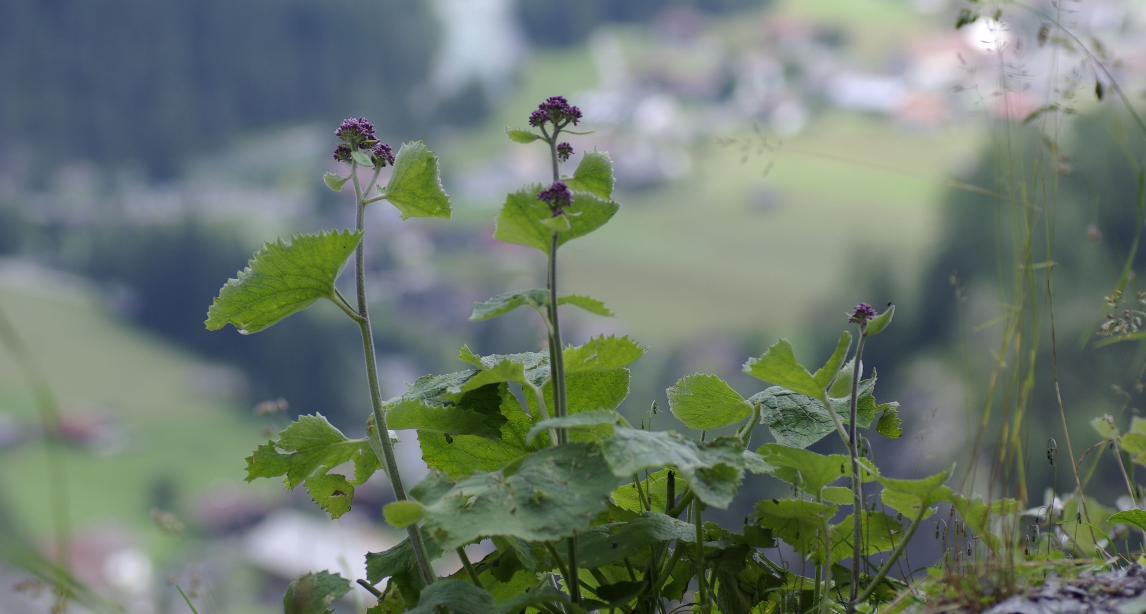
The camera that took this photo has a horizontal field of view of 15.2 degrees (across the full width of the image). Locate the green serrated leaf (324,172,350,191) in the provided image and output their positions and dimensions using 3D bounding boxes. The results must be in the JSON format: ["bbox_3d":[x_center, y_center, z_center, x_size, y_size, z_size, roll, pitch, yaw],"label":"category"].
[{"bbox_3d":[-0.143,-0.076,2.600,0.015,0.012,0.010,0,7,0],"label":"green serrated leaf"}]

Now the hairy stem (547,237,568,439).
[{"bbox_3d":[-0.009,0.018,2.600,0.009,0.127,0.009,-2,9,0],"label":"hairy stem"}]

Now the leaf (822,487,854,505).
[{"bbox_3d":[0.164,0.116,2.650,0.021,0.011,0.016,0,10,0],"label":"leaf"}]

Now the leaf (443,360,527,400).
[{"bbox_3d":[-0.055,0.046,2.710,0.055,0.016,0.035,6,-39,-18],"label":"leaf"}]

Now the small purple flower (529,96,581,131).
[{"bbox_3d":[-0.011,-0.124,2.750,0.035,0.021,0.032,0,6,0],"label":"small purple flower"}]

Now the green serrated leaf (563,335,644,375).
[{"bbox_3d":[0.019,0.029,2.610,0.049,0.023,0.030,0,10,0],"label":"green serrated leaf"}]

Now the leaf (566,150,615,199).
[{"bbox_3d":[0.011,-0.080,2.620,0.030,0.030,0.022,-3,10,-17],"label":"leaf"}]

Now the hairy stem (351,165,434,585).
[{"bbox_3d":[-0.112,0.041,2.600,0.018,0.257,0.015,-10,6,0],"label":"hairy stem"}]

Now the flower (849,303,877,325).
[{"bbox_3d":[0.185,0.005,2.750,0.019,0.015,0.019,0,10,0],"label":"flower"}]

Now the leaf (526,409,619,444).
[{"bbox_3d":[0.000,0.070,2.550,0.055,0.019,0.040,0,10,0],"label":"leaf"}]

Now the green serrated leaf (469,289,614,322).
[{"bbox_3d":[-0.016,-0.001,2.210,0.074,0.018,0.048,0,7,0],"label":"green serrated leaf"}]

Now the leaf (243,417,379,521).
[{"bbox_3d":[-0.158,0.096,2.600,0.081,0.062,0.040,-1,7,-6],"label":"leaf"}]

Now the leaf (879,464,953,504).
[{"bbox_3d":[0.195,0.101,2.450,0.043,0.011,0.042,-8,-21,-3],"label":"leaf"}]

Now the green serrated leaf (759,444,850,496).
[{"bbox_3d":[0.144,0.099,2.630,0.062,0.028,0.045,0,10,0],"label":"green serrated leaf"}]

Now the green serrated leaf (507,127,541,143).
[{"bbox_3d":[-0.025,-0.088,2.200,0.018,0.009,0.010,-1,7,-6],"label":"green serrated leaf"}]

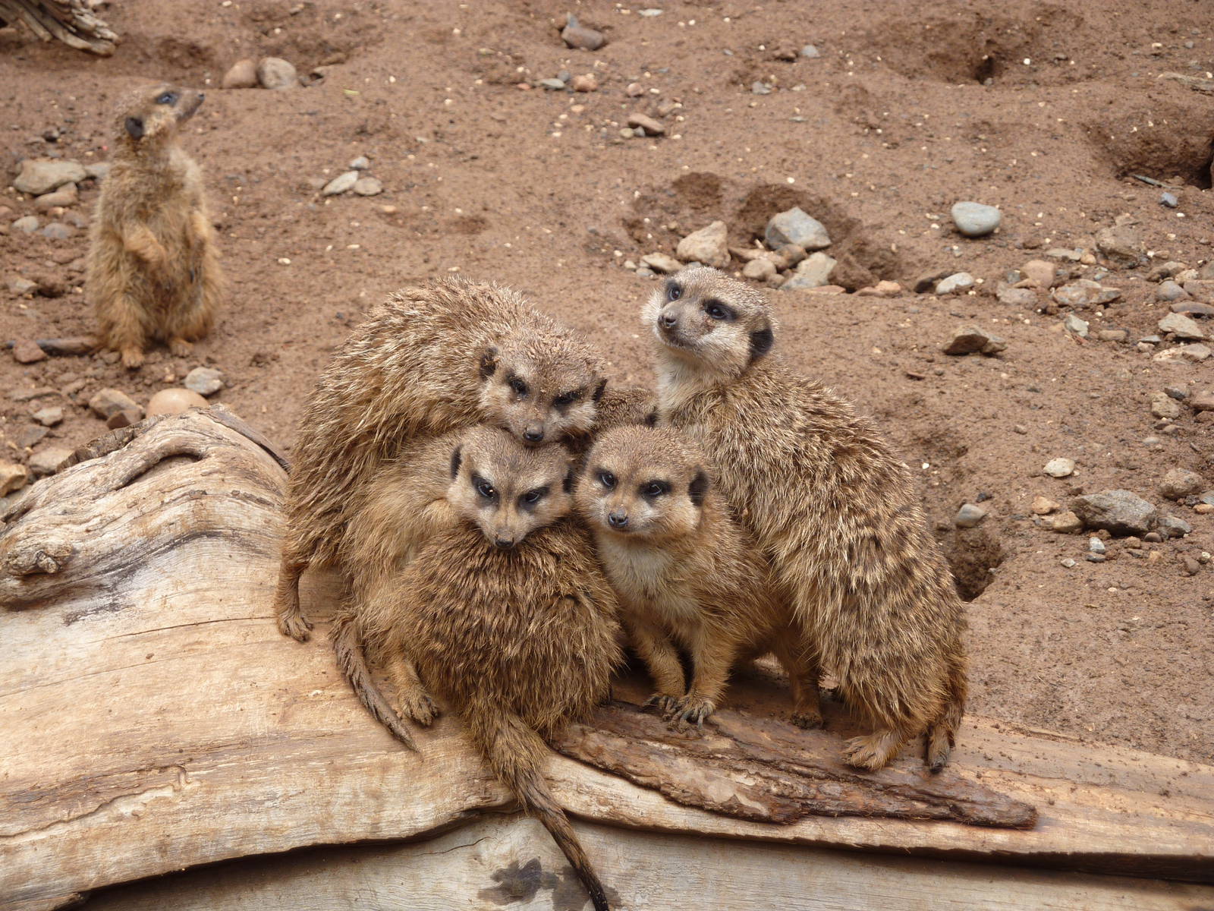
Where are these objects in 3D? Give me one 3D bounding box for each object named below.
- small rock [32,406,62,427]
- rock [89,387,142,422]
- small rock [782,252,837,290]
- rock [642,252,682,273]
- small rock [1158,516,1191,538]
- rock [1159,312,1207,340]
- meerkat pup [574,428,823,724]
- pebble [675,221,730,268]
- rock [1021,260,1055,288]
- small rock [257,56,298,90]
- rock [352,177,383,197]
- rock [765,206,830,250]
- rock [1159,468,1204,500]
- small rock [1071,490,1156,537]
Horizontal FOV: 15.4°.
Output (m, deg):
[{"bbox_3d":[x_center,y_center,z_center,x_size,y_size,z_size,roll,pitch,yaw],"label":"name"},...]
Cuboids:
[{"bbox_3d":[-0.469,-0.033,3.759,0.025,0.016,0.023,0,20,0],"label":"small rock"},{"bbox_3d":[-0.396,-0.039,3.617,0.042,0.030,0.034,0,23,0],"label":"rock"},{"bbox_3d":[0.186,-0.171,4.151,0.053,0.034,0.042,0,20,0],"label":"small rock"},{"bbox_3d":[0.052,-0.179,4.183,0.039,0.019,0.030,0,20,0],"label":"rock"},{"bbox_3d":[0.480,0.060,3.790,0.027,0.018,0.022,0,24,0],"label":"small rock"},{"bbox_3d":[0.536,-0.120,4.190,0.044,0.023,0.032,0,24,0],"label":"rock"},{"bbox_3d":[0.066,0.056,2.520,0.105,0.170,0.175,14,24,34],"label":"meerkat pup"},{"bbox_3d":[0.090,-0.198,4.212,0.051,0.043,0.045,0,20,0],"label":"pebble"},{"bbox_3d":[0.414,-0.174,4.307,0.032,0.027,0.026,0,24,0],"label":"rock"},{"bbox_3d":[-0.349,-0.405,4.759,0.043,0.036,0.041,0,20,0],"label":"small rock"},{"bbox_3d":[-0.219,-0.246,4.117,0.028,0.017,0.024,0,23,0],"label":"rock"},{"bbox_3d":[0.170,-0.202,3.992,0.057,0.038,0.043,0,23,0],"label":"rock"},{"bbox_3d":[0.445,0.022,3.479,0.035,0.024,0.028,0,23,0],"label":"rock"},{"bbox_3d":[0.428,0.049,3.794,0.071,0.036,0.047,0,24,0],"label":"small rock"}]

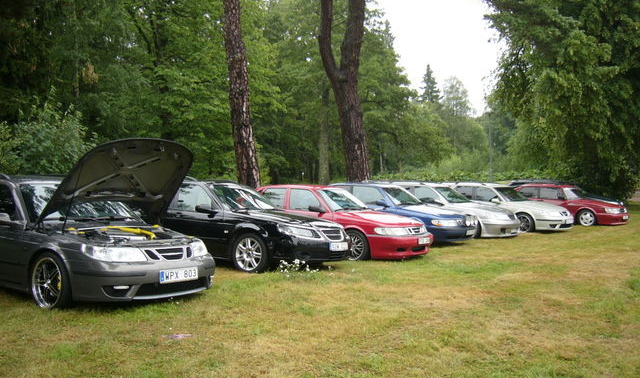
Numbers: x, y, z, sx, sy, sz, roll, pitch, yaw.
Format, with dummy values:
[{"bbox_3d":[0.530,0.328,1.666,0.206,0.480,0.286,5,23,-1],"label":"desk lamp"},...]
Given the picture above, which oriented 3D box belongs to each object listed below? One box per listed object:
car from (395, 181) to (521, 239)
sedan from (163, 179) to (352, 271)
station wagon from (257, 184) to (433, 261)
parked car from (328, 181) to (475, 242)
[{"bbox_3d":[2.707,0.540,16.769,4.820,1.480,1.790,-1,0,29],"label":"car"},{"bbox_3d":[-1.749,0.548,10.738,4.840,1.470,1.790,-1,0,32],"label":"sedan"},{"bbox_3d":[-0.103,0.613,12.427,4.630,1.430,1.710,-1,0,33],"label":"station wagon"},{"bbox_3d":[1.164,0.566,14.721,4.760,1.420,1.765,-1,0,33],"label":"parked car"}]

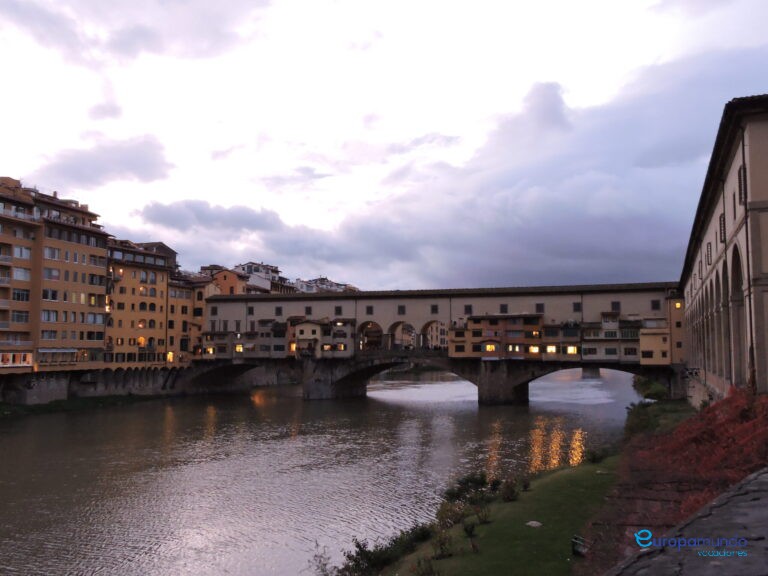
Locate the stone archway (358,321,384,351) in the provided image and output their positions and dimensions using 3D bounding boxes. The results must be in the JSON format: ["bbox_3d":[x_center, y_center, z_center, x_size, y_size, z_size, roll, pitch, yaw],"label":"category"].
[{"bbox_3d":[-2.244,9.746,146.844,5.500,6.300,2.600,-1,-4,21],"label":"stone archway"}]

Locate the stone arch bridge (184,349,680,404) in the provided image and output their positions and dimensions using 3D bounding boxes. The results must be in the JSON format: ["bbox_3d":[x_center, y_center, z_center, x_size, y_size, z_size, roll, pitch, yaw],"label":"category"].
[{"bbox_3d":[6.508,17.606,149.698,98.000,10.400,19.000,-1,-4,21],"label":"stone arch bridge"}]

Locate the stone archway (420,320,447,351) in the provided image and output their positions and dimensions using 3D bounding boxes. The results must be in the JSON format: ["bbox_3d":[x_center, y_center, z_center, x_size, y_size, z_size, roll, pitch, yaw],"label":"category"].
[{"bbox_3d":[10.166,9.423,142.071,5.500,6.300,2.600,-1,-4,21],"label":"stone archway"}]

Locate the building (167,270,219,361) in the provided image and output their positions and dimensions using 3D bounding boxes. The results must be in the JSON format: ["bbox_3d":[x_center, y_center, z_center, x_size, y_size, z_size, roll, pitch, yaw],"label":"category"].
[{"bbox_3d":[-44.950,7.415,158.992,11.000,20.000,12.500,-1,-4,21],"label":"building"}]

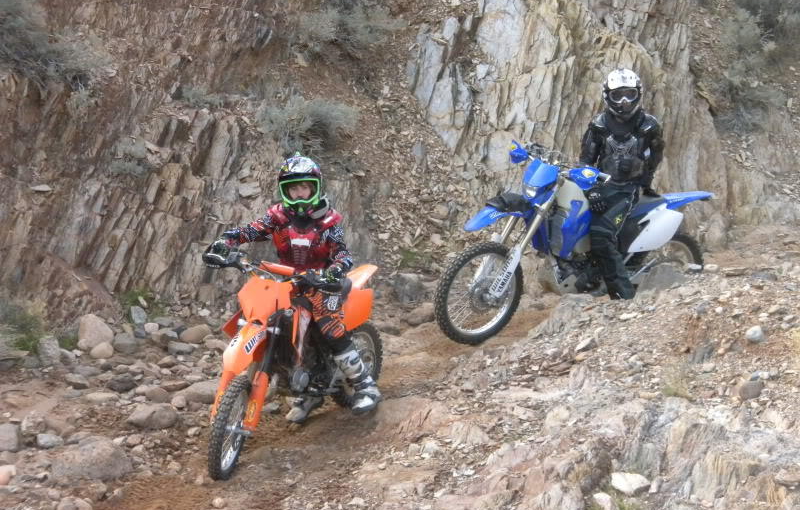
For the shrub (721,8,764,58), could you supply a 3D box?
[{"bbox_3d":[2.825,-1.835,16.200,0.360,0.390,0.360,0,5,0],"label":"shrub"}]

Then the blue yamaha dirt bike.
[{"bbox_3d":[1.171,-0.089,12.776,2.140,1.250,0.820,-5,17,-28],"label":"blue yamaha dirt bike"}]

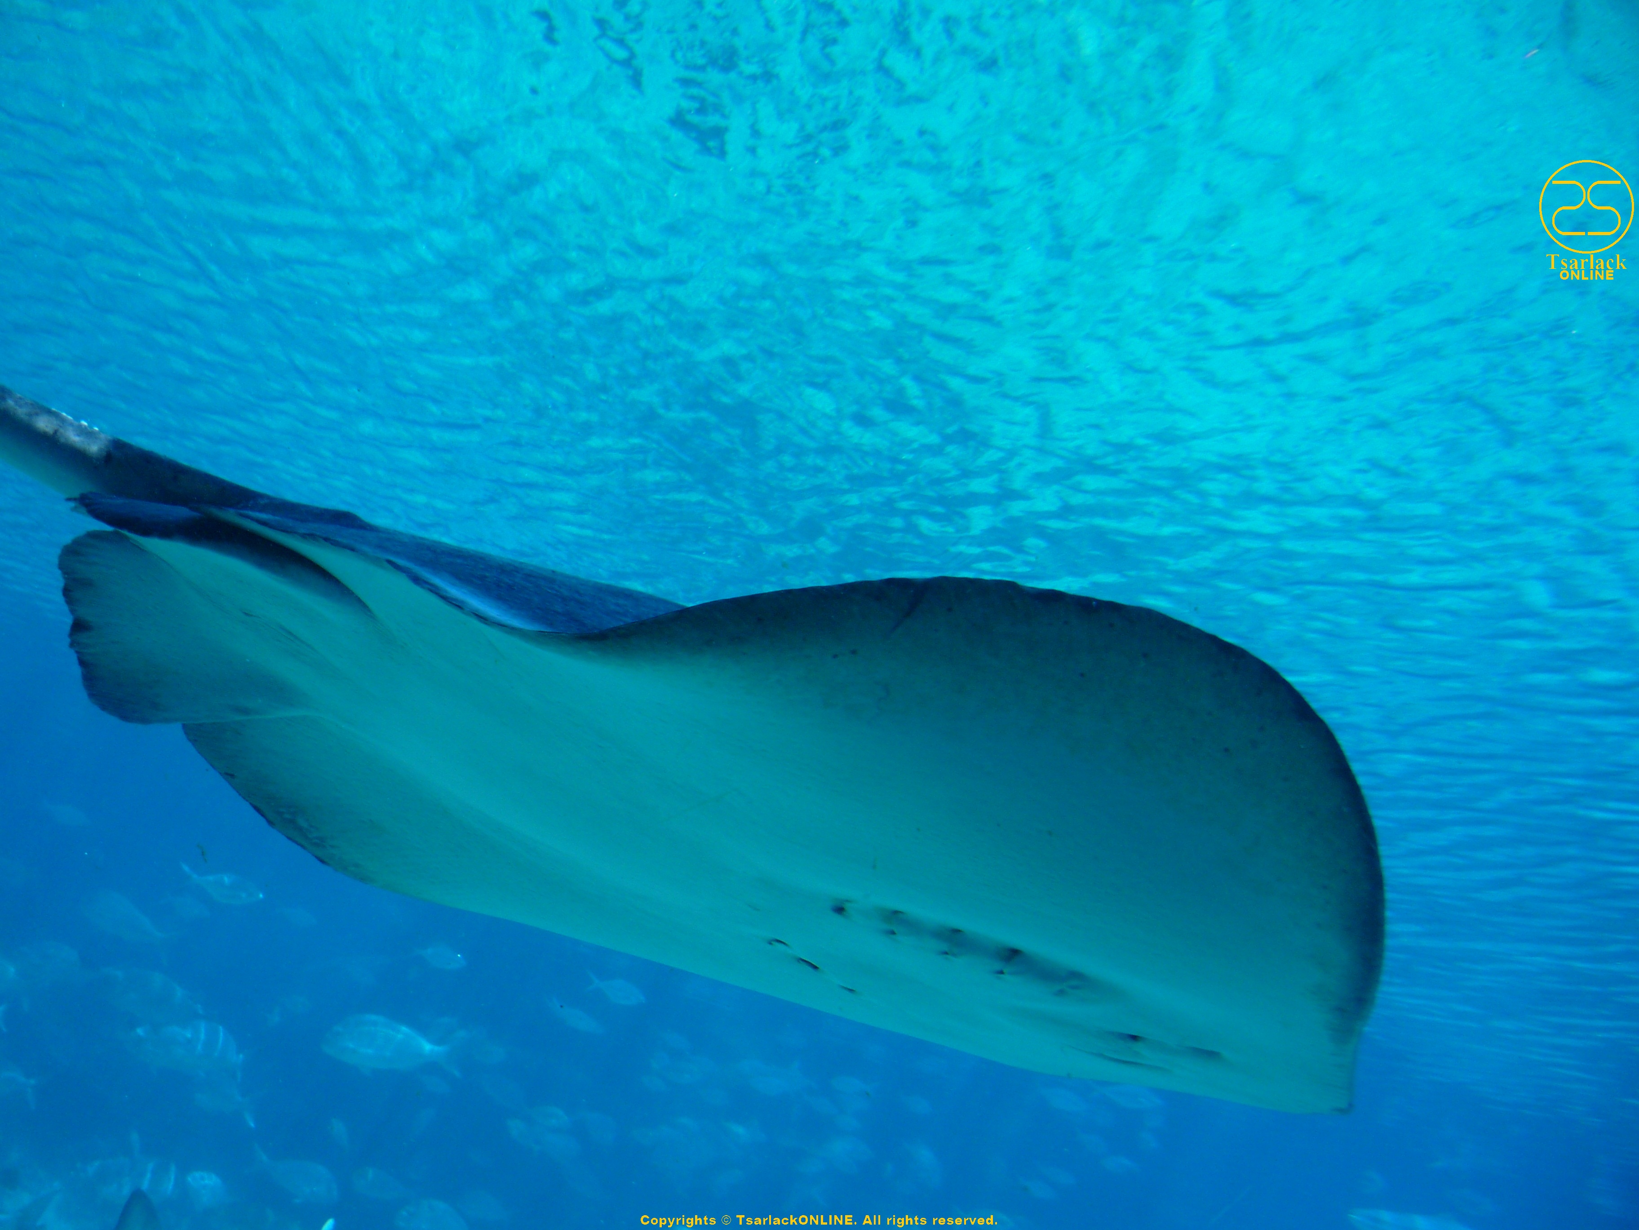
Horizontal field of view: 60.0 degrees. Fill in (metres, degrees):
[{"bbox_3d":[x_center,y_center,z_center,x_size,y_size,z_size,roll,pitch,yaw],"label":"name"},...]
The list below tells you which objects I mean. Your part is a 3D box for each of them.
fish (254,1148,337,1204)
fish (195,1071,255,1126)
[{"bbox_3d":[-1.583,1.692,4.300,0.250,0.110,0.048,26,-21,7],"label":"fish"},{"bbox_3d":[-1.886,1.535,4.500,0.230,0.105,0.045,16,-19,21],"label":"fish"}]

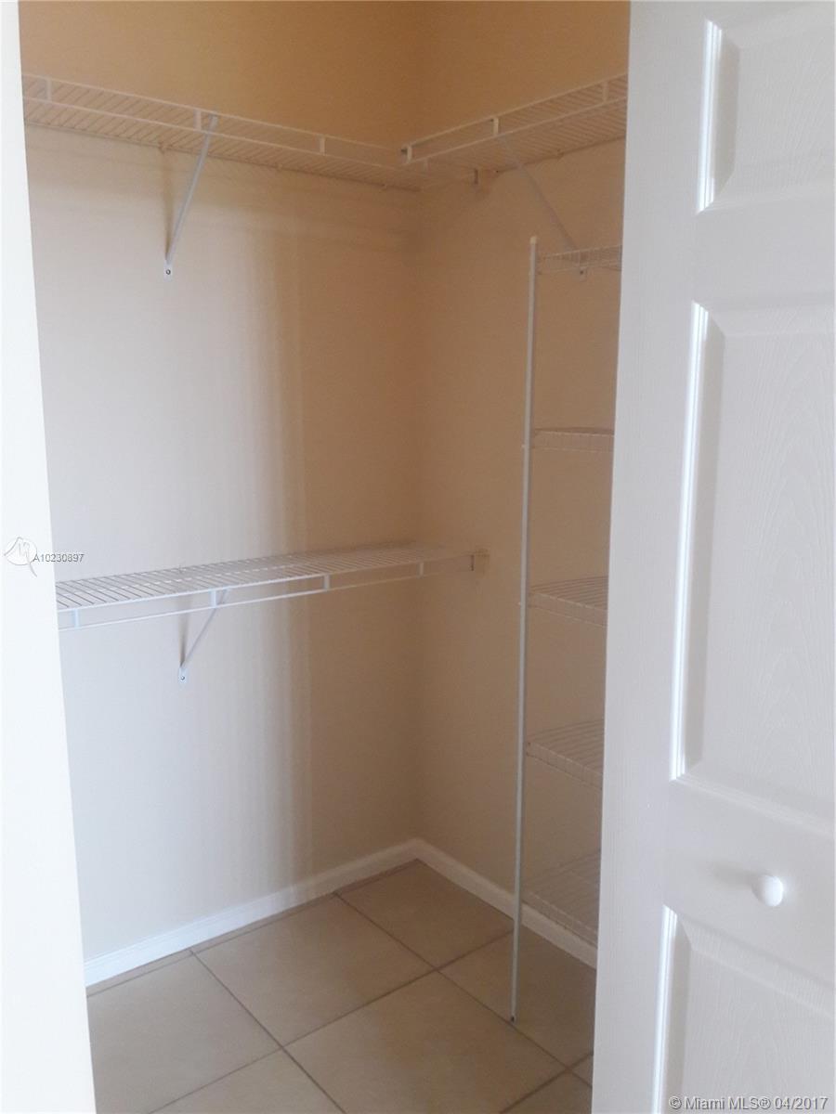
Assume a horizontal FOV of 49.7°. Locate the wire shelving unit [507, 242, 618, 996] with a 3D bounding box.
[{"bbox_3d":[0.499,0.239,1.900,0.327,1.778,0.500,-8,12,-38],"label":"wire shelving unit"}]

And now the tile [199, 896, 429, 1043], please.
[{"bbox_3d":[-0.277,1.066,2.367,0.452,0.010,0.452,-8,12,-38],"label":"tile"}]

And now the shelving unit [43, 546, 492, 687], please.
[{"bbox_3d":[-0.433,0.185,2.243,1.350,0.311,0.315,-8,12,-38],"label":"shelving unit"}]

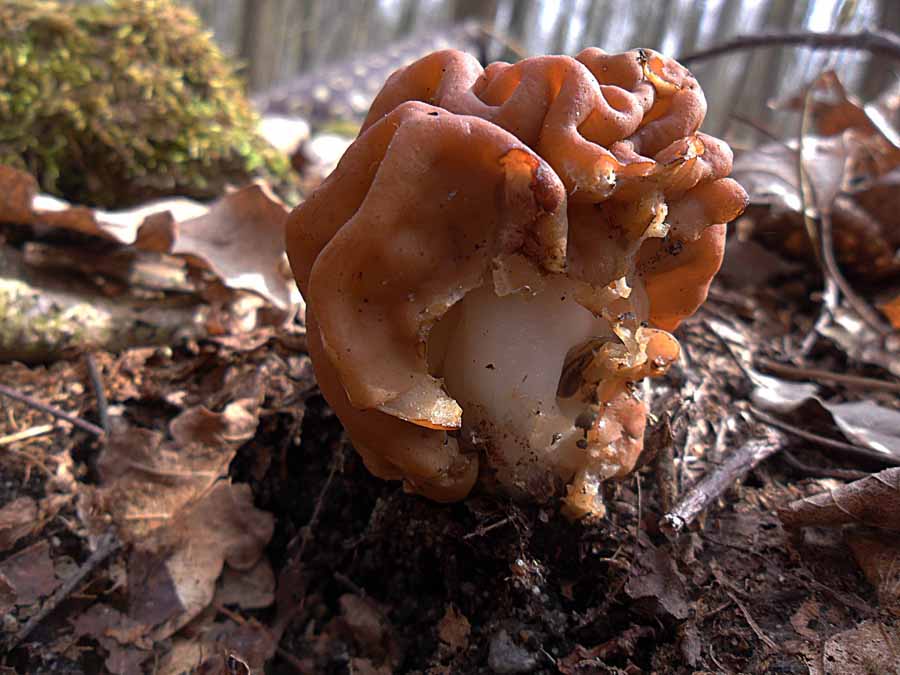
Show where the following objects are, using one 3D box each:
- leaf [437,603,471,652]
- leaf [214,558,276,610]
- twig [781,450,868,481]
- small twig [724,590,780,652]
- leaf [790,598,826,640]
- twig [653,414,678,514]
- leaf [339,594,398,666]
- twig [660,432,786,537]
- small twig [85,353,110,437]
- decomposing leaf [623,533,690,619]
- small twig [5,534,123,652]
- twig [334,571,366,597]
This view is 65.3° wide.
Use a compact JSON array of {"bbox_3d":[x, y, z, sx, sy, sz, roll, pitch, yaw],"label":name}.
[{"bbox_3d":[0.001,0.070,0.169,0.008,0.002,0.012,-3,39,-9],"label":"leaf"},{"bbox_3d":[-0.052,0.063,0.179,0.015,0.004,0.015,-9,40,-15],"label":"leaf"},{"bbox_3d":[0.130,0.044,0.244,0.027,0.002,0.003,16,27,27],"label":"twig"},{"bbox_3d":[0.076,0.071,0.176,0.002,0.002,0.020,-4,25,-15],"label":"small twig"},{"bbox_3d":[0.090,0.071,0.178,0.007,0.002,0.013,23,42,22],"label":"leaf"},{"bbox_3d":[0.074,0.043,0.240,0.006,0.005,0.041,9,45,5],"label":"twig"},{"bbox_3d":[-0.020,0.070,0.168,0.014,0.004,0.021,-21,45,-28],"label":"leaf"},{"bbox_3d":[0.093,0.047,0.233,0.075,0.006,0.007,-18,31,-39],"label":"twig"},{"bbox_3d":[-0.133,0.020,0.265,0.004,0.003,0.048,-18,46,-23],"label":"small twig"},{"bbox_3d":[0.054,0.064,0.189,0.016,0.005,0.024,-3,39,-8],"label":"decomposing leaf"},{"bbox_3d":[-0.095,0.062,0.176,0.004,0.003,0.040,7,24,9],"label":"small twig"},{"bbox_3d":[-0.026,0.063,0.181,0.011,0.002,0.002,23,31,38],"label":"twig"}]

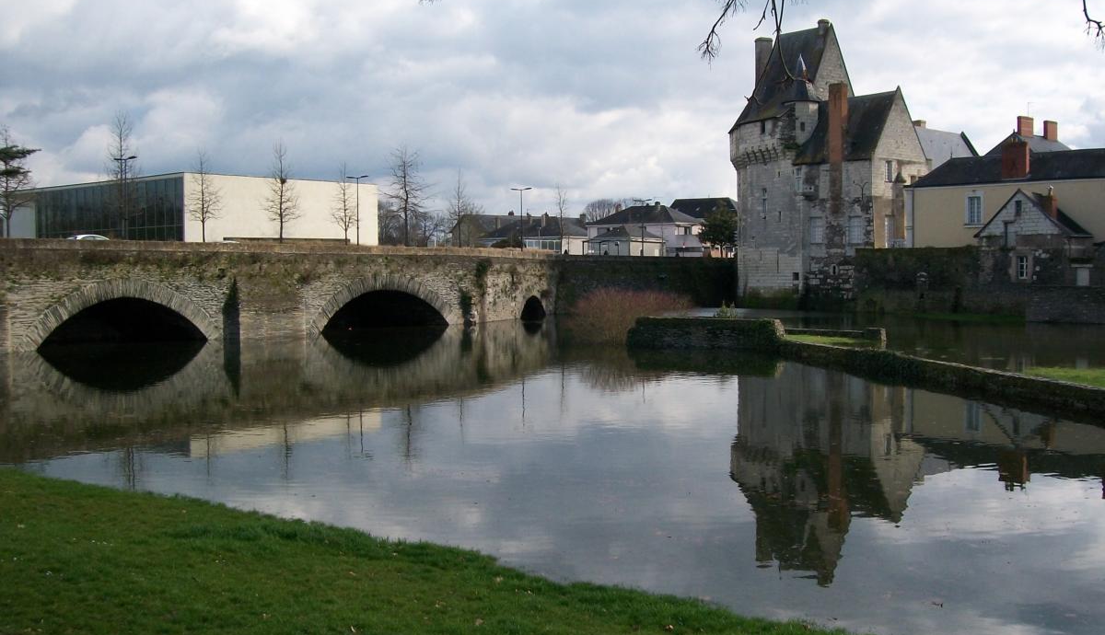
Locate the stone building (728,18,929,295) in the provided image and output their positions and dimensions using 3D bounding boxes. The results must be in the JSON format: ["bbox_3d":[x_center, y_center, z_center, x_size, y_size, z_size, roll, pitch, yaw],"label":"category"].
[{"bbox_3d":[24.079,-13.856,101.541,9.690,24.110,14.790,-3,4,-44],"label":"stone building"}]

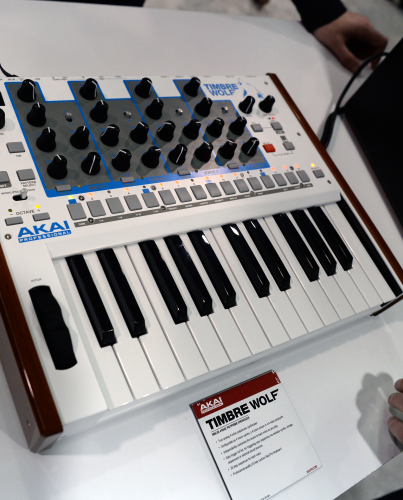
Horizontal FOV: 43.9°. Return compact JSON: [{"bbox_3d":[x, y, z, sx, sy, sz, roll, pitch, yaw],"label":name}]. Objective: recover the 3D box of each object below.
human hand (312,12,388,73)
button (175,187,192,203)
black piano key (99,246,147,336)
[{"bbox_3d":[0.267,-0.371,0.896,0.155,0.085,0.090,7,55,-23],"label":"human hand"},{"bbox_3d":[-0.018,-0.055,0.501,0.012,0.002,0.016,-13,66,-32],"label":"button"},{"bbox_3d":[-0.066,0.033,0.421,0.014,0.011,0.084,-13,65,-33],"label":"black piano key"}]

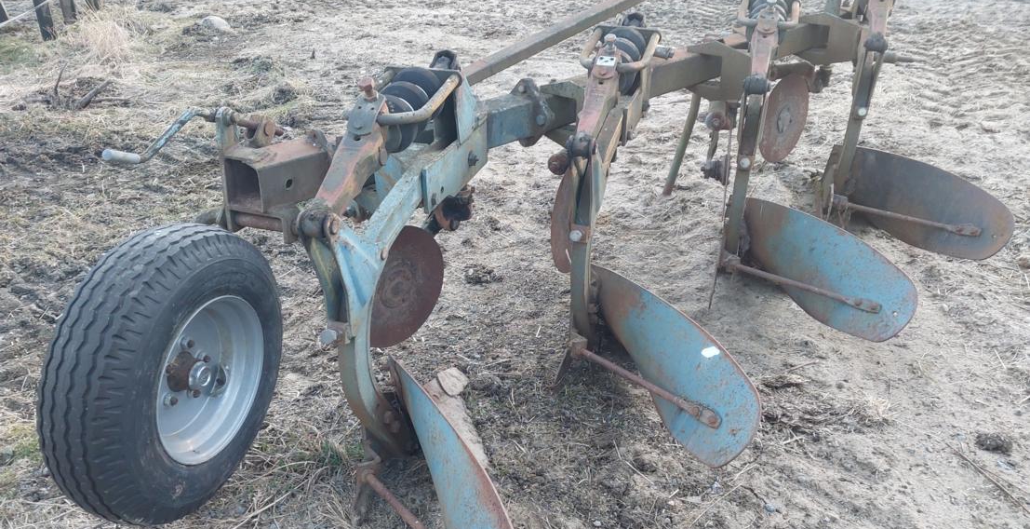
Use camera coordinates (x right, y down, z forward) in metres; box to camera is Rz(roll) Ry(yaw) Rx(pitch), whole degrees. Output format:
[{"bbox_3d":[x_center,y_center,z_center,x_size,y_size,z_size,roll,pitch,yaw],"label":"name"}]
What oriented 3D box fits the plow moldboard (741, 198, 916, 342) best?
[{"bbox_3d":[1.050,0.002,2.920,0.165,0.380,0.940,-10,29,-17],"label":"plow moldboard"}]

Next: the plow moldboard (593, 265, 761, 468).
[{"bbox_3d":[0.421,0.270,2.416,0.165,0.380,0.940,-10,29,-17],"label":"plow moldboard"}]

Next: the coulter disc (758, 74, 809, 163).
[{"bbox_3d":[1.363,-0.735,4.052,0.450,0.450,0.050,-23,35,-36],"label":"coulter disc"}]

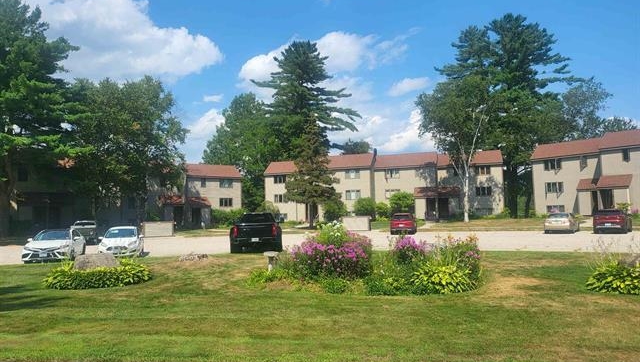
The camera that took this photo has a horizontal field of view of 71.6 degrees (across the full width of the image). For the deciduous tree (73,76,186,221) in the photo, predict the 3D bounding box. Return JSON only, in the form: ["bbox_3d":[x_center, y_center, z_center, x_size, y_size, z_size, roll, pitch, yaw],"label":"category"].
[{"bbox_3d":[-20.138,-3.053,47.249,12.000,16.500,11.000,-1,-3,0],"label":"deciduous tree"}]

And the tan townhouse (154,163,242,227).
[{"bbox_3d":[-18.768,1.778,63.315,14.000,8.700,10.000,1,-4,-38],"label":"tan townhouse"}]

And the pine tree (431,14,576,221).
[{"bbox_3d":[24.496,-8.754,59.521,18.000,27.200,15.500,-1,-3,0],"label":"pine tree"}]

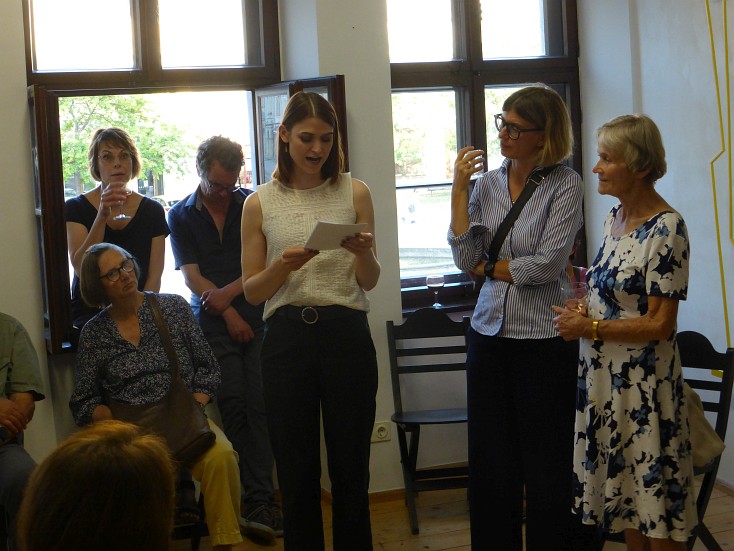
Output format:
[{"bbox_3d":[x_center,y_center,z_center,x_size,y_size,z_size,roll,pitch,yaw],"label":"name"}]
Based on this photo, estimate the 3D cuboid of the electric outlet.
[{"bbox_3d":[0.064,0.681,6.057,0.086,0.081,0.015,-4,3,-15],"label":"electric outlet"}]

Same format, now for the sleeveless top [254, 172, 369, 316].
[{"bbox_3d":[-0.159,-0.089,4.150,0.330,0.430,0.235,-3,3,-4],"label":"sleeveless top"}]

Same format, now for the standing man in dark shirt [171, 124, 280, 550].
[{"bbox_3d":[-0.573,0.246,5.626,0.460,1.600,0.470,-4,3,-12],"label":"standing man in dark shirt"}]

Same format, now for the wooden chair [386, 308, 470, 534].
[{"bbox_3d":[0.310,0.569,5.737,0.380,0.850,0.490,-3,3,-6],"label":"wooden chair"}]

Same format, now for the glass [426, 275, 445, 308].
[{"bbox_3d":[0.322,0.074,6.488,0.080,0.151,0.080,-4,3,-10],"label":"glass"}]

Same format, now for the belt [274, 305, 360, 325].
[{"bbox_3d":[-0.146,0.114,4.140,0.290,0.045,0.210,-3,3,-4],"label":"belt"}]

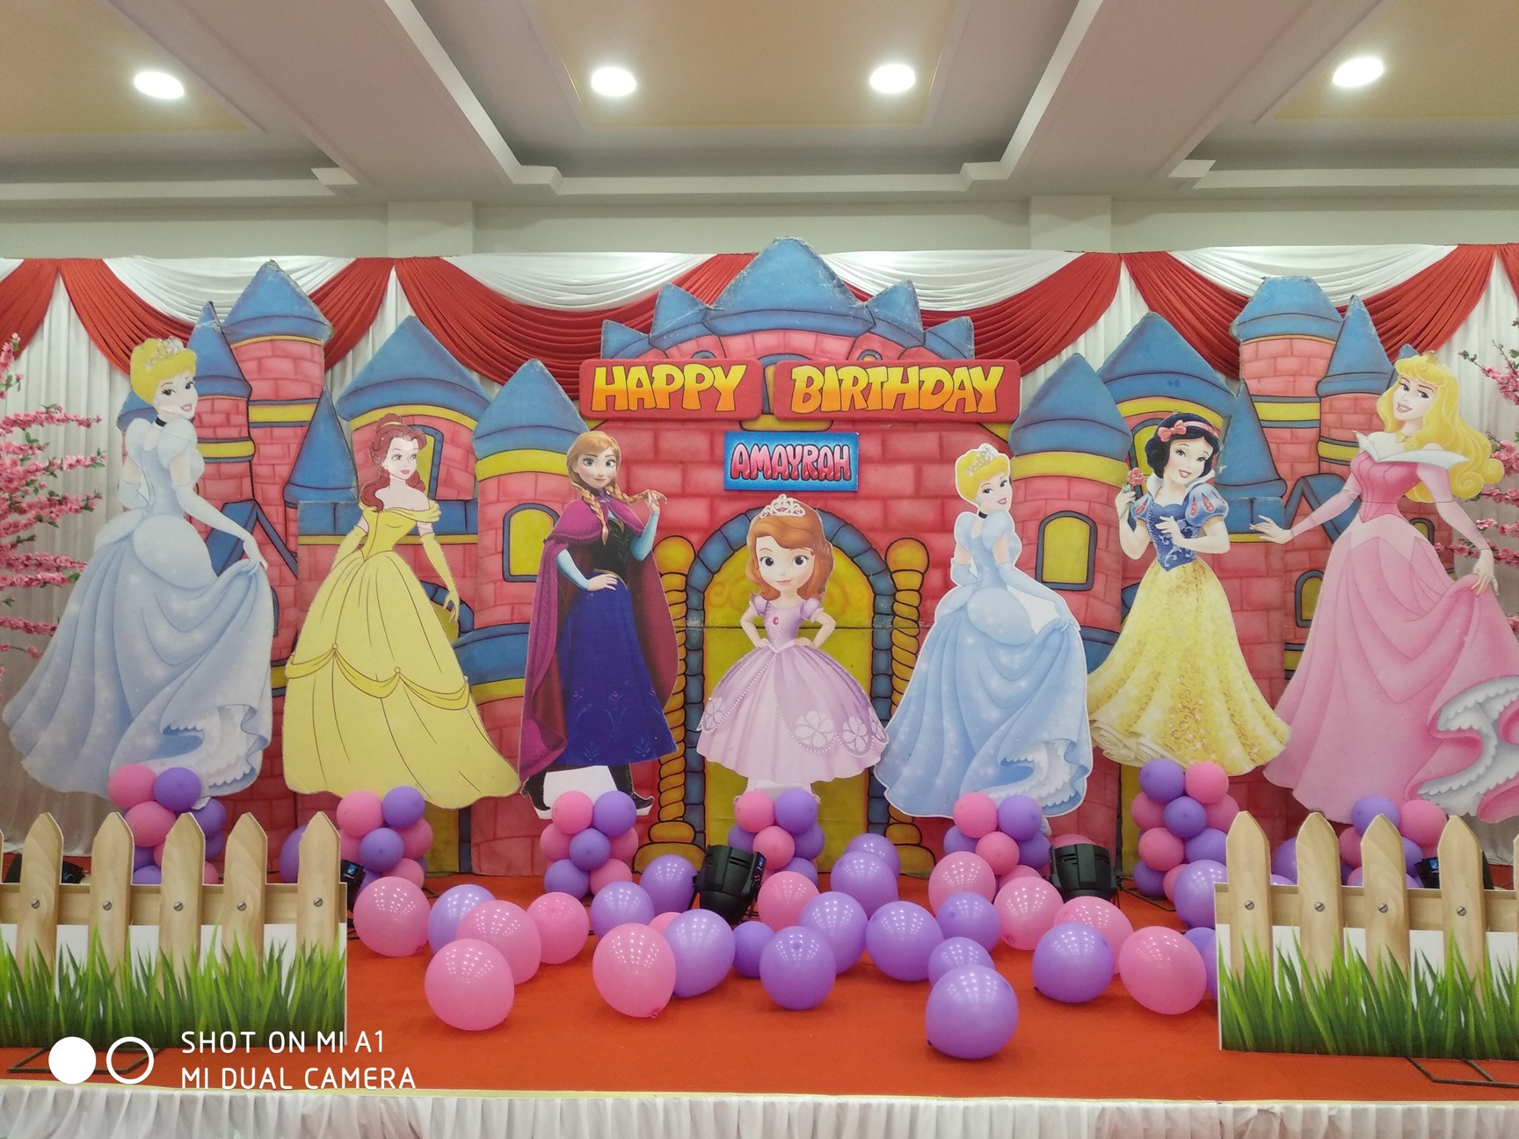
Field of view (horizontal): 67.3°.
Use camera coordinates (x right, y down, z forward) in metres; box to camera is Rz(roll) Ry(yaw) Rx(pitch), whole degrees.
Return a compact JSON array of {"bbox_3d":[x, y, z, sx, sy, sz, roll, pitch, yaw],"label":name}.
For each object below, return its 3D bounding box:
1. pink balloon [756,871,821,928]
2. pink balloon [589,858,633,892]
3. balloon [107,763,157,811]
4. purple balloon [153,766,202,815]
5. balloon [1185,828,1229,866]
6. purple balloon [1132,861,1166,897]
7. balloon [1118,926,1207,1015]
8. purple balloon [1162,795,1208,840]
[{"bbox_3d":[0.098,1.098,3.764,0.209,0.211,0.217,0,0,0],"label":"pink balloon"},{"bbox_3d":[-0.532,1.121,4.106,0.158,0.158,0.166,0,0,0],"label":"pink balloon"},{"bbox_3d":[-2.430,0.844,4.420,0.190,0.190,0.190,0,0,2],"label":"balloon"},{"bbox_3d":[-2.004,0.758,3.929,0.159,0.151,0.163,0,0,0],"label":"purple balloon"},{"bbox_3d":[1.736,1.087,4.420,0.180,0.180,0.180,0,0,2],"label":"balloon"},{"bbox_3d":[1.506,1.167,4.340,0.167,0.163,0.165,0,-1,0],"label":"purple balloon"},{"bbox_3d":[1.102,1.099,3.122,0.237,0.237,0.242,0,-1,2],"label":"balloon"},{"bbox_3d":[1.544,0.900,4.140,0.145,0.154,0.149,0,-1,2],"label":"purple balloon"}]

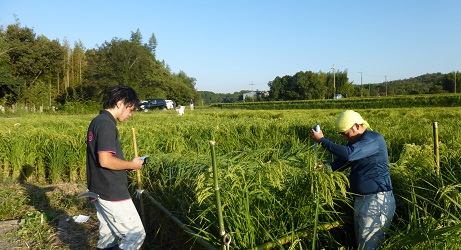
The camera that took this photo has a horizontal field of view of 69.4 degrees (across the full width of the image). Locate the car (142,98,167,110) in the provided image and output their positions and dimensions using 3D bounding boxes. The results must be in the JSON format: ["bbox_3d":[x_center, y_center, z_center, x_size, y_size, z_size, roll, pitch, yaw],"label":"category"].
[{"bbox_3d":[-12.486,-3.260,54.000,4.400,1.800,1.720,-4,5,-21],"label":"car"}]

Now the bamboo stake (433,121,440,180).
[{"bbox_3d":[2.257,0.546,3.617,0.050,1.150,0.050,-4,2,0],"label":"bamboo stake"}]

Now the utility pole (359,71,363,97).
[{"bbox_3d":[48.988,-14.976,125.377,1.300,9.500,0.350,-2,5,0],"label":"utility pole"}]

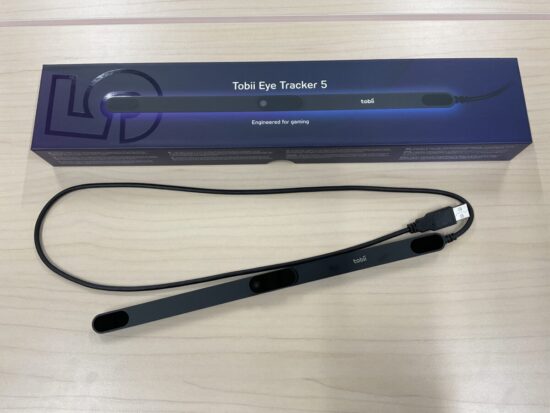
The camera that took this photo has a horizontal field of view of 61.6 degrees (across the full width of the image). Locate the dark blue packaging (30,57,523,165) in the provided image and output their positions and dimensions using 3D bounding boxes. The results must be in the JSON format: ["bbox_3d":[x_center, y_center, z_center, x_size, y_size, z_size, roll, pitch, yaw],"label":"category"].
[{"bbox_3d":[0.005,-0.079,0.394,0.397,0.038,0.076,-1,74,0],"label":"dark blue packaging"}]

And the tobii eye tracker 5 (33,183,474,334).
[{"bbox_3d":[-0.016,0.026,0.377,0.365,0.012,0.126,-6,74,-1],"label":"tobii eye tracker 5"}]

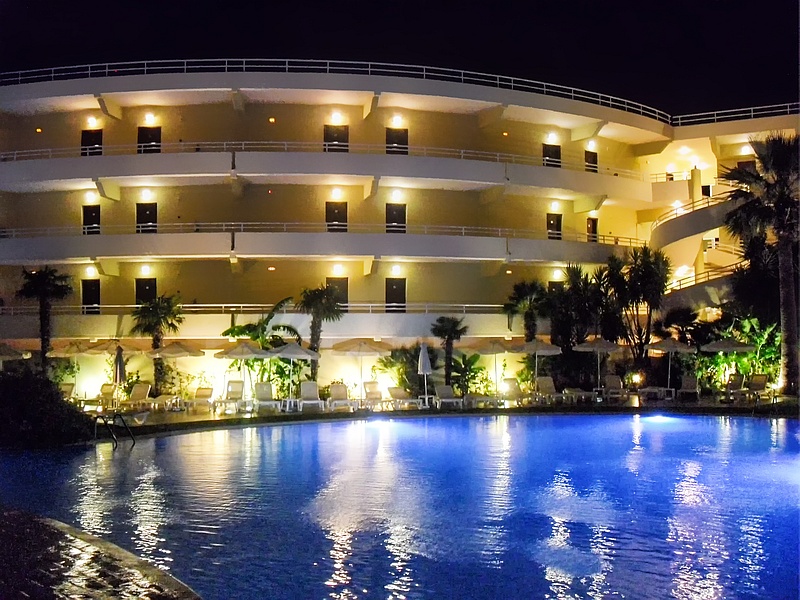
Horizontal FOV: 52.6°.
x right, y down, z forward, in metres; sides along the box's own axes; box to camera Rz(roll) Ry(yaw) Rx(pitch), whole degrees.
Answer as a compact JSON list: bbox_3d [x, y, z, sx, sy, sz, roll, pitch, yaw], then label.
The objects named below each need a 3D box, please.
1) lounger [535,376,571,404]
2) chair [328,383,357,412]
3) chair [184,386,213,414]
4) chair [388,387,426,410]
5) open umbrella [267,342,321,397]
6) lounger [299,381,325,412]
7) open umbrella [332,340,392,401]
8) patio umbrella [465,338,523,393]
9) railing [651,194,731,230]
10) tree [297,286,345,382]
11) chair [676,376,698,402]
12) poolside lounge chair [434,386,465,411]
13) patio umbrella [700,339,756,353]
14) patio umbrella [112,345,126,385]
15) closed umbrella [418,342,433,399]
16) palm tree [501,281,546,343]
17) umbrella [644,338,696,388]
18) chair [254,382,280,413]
[{"bbox_3d":[5.247,3.175,28.095,0.680,0.950,1.650,1,-2,-20],"label":"lounger"},{"bbox_3d":[-1.898,3.165,26.594,0.680,0.850,1.650,1,-2,-13],"label":"chair"},{"bbox_3d":[-6.602,3.230,26.592,0.680,0.720,1.700,0,-2,2],"label":"chair"},{"bbox_3d":[0.101,3.275,27.145,0.740,0.620,1.850,0,-2,-17],"label":"chair"},{"bbox_3d":[-3.761,2.601,28.050,1.900,2.300,1.900,0,-3,0],"label":"open umbrella"},{"bbox_3d":[-2.953,3.163,26.783,0.740,0.850,1.700,0,-2,-9],"label":"lounger"},{"bbox_3d":[-1.348,2.548,28.253,2.100,2.400,2.100,0,-3,0],"label":"open umbrella"},{"bbox_3d":[3.189,2.483,27.237,1.950,2.180,1.950,0,-2,0],"label":"patio umbrella"},{"bbox_3d":[12.663,-3.808,35.200,3.400,1.450,1.000,-2,-3,37],"label":"railing"},{"bbox_3d":[-2.759,1.573,27.870,1.650,4.100,1.650,0,-2,0],"label":"tree"},{"bbox_3d":[11.001,3.341,30.850,0.700,0.920,1.750,-1,-3,21],"label":"chair"},{"bbox_3d":[1.578,3.234,27.190,0.740,0.690,1.800,0,-2,-6],"label":"poolside lounge chair"},{"bbox_3d":[11.858,2.551,29.121,2.050,2.280,2.050,0,-2,0],"label":"patio umbrella"},{"bbox_3d":[-9.257,2.527,26.520,0.400,2.120,0.400,0,-2,0],"label":"patio umbrella"},{"bbox_3d":[0.851,2.503,26.921,0.450,2.200,0.450,0,-2,0],"label":"closed umbrella"},{"bbox_3d":[4.535,1.488,29.373,1.600,4.300,1.600,0,-2,0],"label":"palm tree"},{"bbox_3d":[10.475,2.654,31.452,2.000,2.350,2.000,0,-3,0],"label":"umbrella"},{"bbox_3d":[-4.600,3.281,27.719,0.700,0.920,1.750,1,-3,-18],"label":"chair"}]

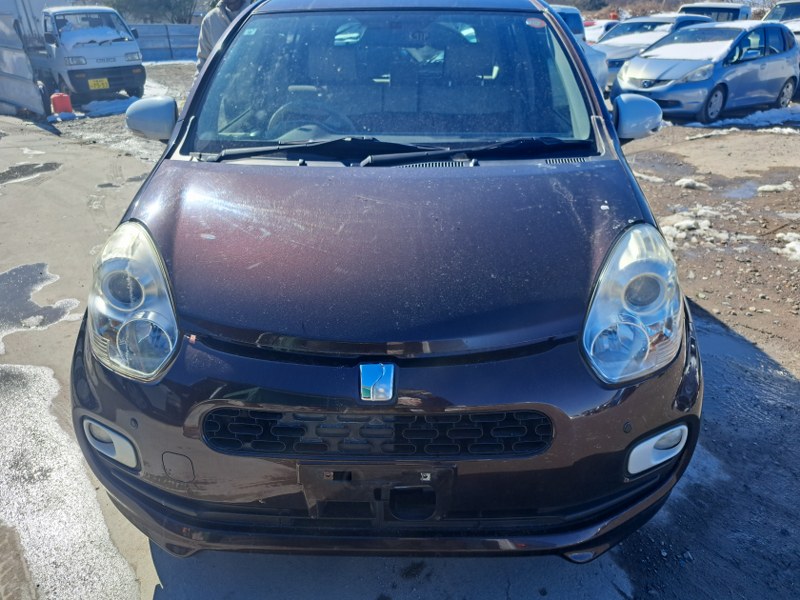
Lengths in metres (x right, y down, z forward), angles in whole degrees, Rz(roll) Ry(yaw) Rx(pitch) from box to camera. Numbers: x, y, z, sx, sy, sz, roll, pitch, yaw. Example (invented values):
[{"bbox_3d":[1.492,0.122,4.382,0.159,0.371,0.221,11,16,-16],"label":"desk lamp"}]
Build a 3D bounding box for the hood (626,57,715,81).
[{"bbox_3d":[4.447,-3.899,9.278,0.850,0.280,1.340,-17,29,-31],"label":"hood"}]

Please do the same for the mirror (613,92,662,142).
[{"bbox_3d":[0.850,-0.666,2.020,0.190,0.150,0.120,0,25,2],"label":"mirror"}]

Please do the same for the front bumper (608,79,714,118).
[{"bbox_3d":[4.111,-3.371,9.105,0.500,0.480,1.660,-17,30,-32],"label":"front bumper"}]

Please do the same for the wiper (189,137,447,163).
[{"bbox_3d":[-0.260,-0.487,1.799,0.810,0.080,0.130,0,25,2],"label":"wiper"}]

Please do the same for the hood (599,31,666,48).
[{"bbox_3d":[4.812,-5.362,11.646,1.420,0.300,0.950,22,33,40],"label":"hood"}]

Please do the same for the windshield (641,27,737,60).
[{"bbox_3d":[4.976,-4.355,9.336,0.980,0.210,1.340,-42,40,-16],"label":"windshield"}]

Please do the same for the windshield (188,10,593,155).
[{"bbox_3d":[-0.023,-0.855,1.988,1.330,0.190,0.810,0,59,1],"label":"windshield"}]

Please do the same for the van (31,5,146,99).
[{"bbox_3d":[-6.366,-4.804,10.902,3.150,1.720,1.420,23,33,40],"label":"van"}]

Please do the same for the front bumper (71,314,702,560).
[{"bbox_3d":[-0.042,0.311,1.359,1.630,0.540,0.440,0,25,2],"label":"front bumper"}]

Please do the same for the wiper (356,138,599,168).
[{"bbox_3d":[0.243,-0.477,1.773,0.750,0.080,0.130,0,25,2],"label":"wiper"}]

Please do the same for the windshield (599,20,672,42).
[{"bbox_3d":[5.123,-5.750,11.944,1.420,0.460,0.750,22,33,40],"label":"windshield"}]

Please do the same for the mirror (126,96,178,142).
[{"bbox_3d":[-0.872,-0.649,1.995,0.200,0.150,0.130,0,25,1],"label":"mirror"}]

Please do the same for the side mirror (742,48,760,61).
[{"bbox_3d":[5.665,-3.978,8.937,0.140,0.160,0.230,-17,29,-31],"label":"side mirror"}]

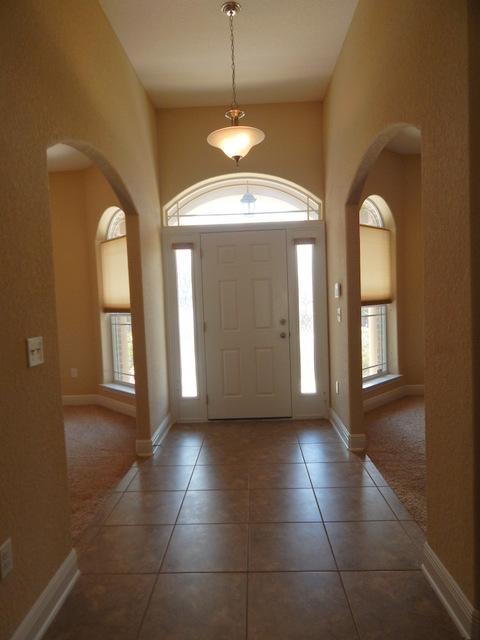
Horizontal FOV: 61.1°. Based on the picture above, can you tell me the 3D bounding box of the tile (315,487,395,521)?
[{"bbox_3d":[0.709,1.169,2.595,0.431,0.010,0.431,-2,3,2],"label":"tile"}]

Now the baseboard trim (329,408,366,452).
[{"bbox_3d":[1.019,1.024,3.950,0.140,0.133,0.970,-2,3,2],"label":"baseboard trim"}]

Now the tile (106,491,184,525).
[{"bbox_3d":[-0.595,1.214,2.635,0.431,0.010,0.431,-2,3,2],"label":"tile"}]

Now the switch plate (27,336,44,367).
[{"bbox_3d":[-0.849,0.129,1.689,0.008,0.116,0.115,-2,3,2],"label":"switch plate"}]

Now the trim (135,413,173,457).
[{"bbox_3d":[-0.807,1.084,3.981,0.150,0.137,0.945,-2,3,2],"label":"trim"}]

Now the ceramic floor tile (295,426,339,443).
[{"bbox_3d":[0.747,1.107,3.897,0.431,0.010,0.431,-2,3,2],"label":"ceramic floor tile"}]

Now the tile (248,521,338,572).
[{"bbox_3d":[0.264,1.211,2.186,0.433,0.012,0.430,-2,3,2],"label":"tile"}]

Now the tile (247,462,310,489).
[{"bbox_3d":[0.287,1.164,3.042,0.431,0.010,0.431,-2,3,2],"label":"tile"}]

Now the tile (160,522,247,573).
[{"bbox_3d":[-0.172,1.226,2.200,0.433,0.012,0.430,-2,3,2],"label":"tile"}]

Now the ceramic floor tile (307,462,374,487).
[{"bbox_3d":[0.728,1.151,3.030,0.433,0.012,0.430,-2,3,2],"label":"ceramic floor tile"}]

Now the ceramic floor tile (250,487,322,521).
[{"bbox_3d":[0.278,1.188,2.615,0.433,0.012,0.430,-2,3,2],"label":"ceramic floor tile"}]

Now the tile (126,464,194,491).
[{"bbox_3d":[-0.582,1.194,3.069,0.431,0.010,0.431,-2,3,2],"label":"tile"}]

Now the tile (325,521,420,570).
[{"bbox_3d":[0.696,1.190,2.160,0.431,0.010,0.431,-2,3,2],"label":"tile"}]

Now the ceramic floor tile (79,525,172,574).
[{"bbox_3d":[-0.608,1.235,2.201,0.431,0.010,0.431,-2,3,2],"label":"ceramic floor tile"}]

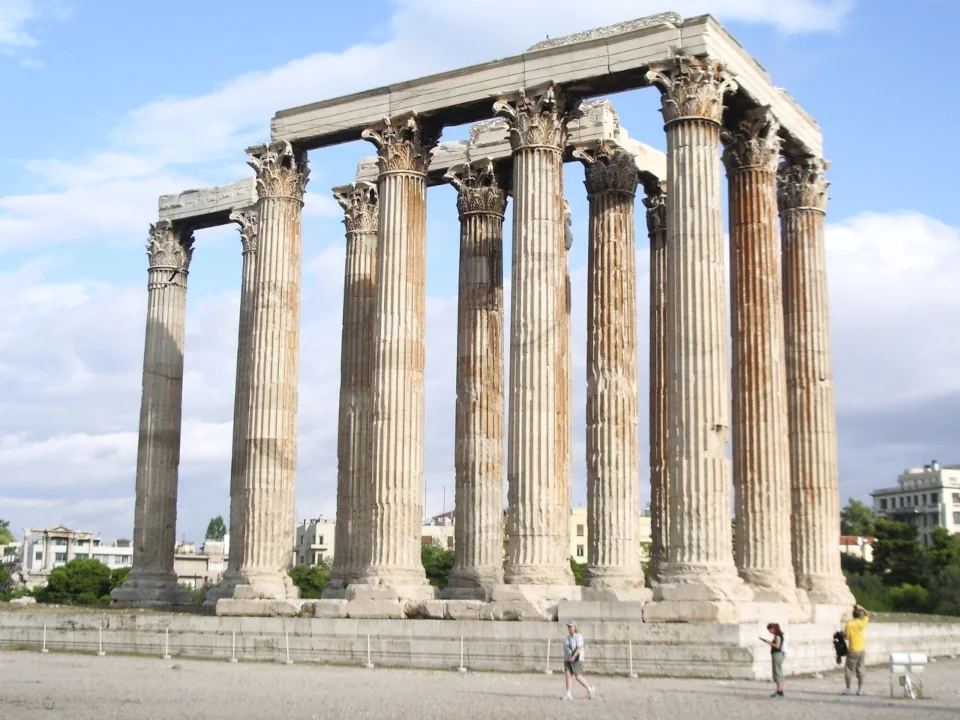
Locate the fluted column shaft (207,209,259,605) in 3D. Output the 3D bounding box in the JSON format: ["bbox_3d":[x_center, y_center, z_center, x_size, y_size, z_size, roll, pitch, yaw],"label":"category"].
[{"bbox_3d":[-9.411,1.635,58.670,2.350,17.200,2.350,-6,-12,31],"label":"fluted column shaft"}]

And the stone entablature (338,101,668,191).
[{"bbox_3d":[1.605,-7.979,56.352,11.500,1.650,6.550,-5,-11,30],"label":"stone entablature"}]

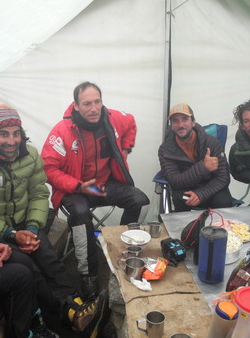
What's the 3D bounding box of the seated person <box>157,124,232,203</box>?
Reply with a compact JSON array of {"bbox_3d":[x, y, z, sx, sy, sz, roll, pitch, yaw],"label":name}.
[{"bbox_3d":[0.470,0.079,2.513,0.540,1.030,0.700,3,17,10],"label":"seated person"}]

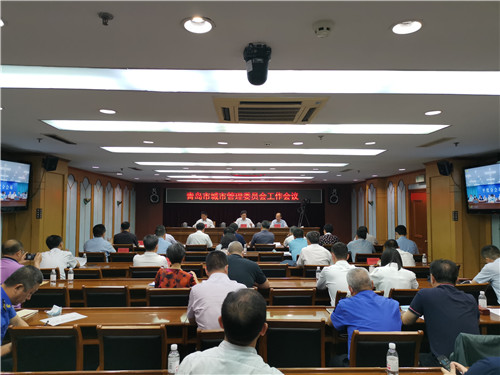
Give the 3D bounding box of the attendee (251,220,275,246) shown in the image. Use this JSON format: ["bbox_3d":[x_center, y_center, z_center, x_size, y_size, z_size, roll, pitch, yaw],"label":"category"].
[{"bbox_3d":[0.260,1.415,8.537,0.540,1.370,0.800,0,-3,-2],"label":"attendee"}]

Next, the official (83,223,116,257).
[{"bbox_3d":[-2.837,1.371,7.284,0.560,1.330,0.750,0,-3,2],"label":"official"}]

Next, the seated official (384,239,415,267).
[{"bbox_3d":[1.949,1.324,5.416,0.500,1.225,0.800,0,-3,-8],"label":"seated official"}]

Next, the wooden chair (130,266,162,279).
[{"bbox_3d":[-1.352,1.489,5.327,0.450,0.885,0.540,0,-3,-2],"label":"wooden chair"}]

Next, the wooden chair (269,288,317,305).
[{"bbox_3d":[0.415,1.431,4.027,0.460,0.870,0.540,0,-3,-2],"label":"wooden chair"}]

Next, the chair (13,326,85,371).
[{"bbox_3d":[-1.386,1.394,2.863,0.490,0.880,0.540,0,-3,-2],"label":"chair"}]

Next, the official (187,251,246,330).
[{"bbox_3d":[-0.252,1.147,2.998,0.500,1.330,0.750,0,-3,1],"label":"official"}]

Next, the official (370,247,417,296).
[{"bbox_3d":[1.449,1.243,4.110,0.500,1.248,0.780,0,-3,-2],"label":"official"}]

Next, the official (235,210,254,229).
[{"bbox_3d":[-0.170,1.374,12.044,0.560,1.300,0.750,0,-3,-2],"label":"official"}]

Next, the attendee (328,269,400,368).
[{"bbox_3d":[0.756,1.174,2.802,0.510,1.250,0.820,0,-3,-2],"label":"attendee"}]

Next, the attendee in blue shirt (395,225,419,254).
[{"bbox_3d":[2.797,1.357,7.132,0.500,1.330,0.750,1,-3,-14],"label":"attendee in blue shirt"}]

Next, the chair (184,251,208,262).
[{"bbox_3d":[-0.967,1.615,7.254,0.470,0.880,0.540,0,-3,-2],"label":"chair"}]

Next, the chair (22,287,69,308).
[{"bbox_3d":[-1.973,1.419,3.990,0.450,0.885,0.540,0,-3,-2],"label":"chair"}]

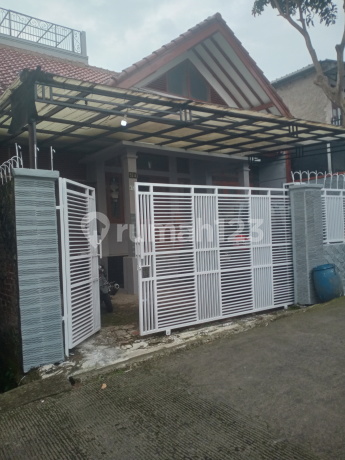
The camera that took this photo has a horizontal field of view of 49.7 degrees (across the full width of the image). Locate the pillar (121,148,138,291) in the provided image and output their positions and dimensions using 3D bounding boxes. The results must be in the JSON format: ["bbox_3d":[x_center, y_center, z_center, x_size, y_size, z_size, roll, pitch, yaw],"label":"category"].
[{"bbox_3d":[-0.888,-0.163,8.417,0.286,3.182,0.296,-2,-1,-34],"label":"pillar"}]

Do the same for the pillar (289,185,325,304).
[{"bbox_3d":[2.279,0.225,6.270,0.460,1.930,0.360,-2,-1,-32],"label":"pillar"}]

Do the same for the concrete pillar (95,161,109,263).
[{"bbox_3d":[-1.796,-0.158,9.394,0.245,3.080,0.255,-2,-1,-34],"label":"concrete pillar"}]

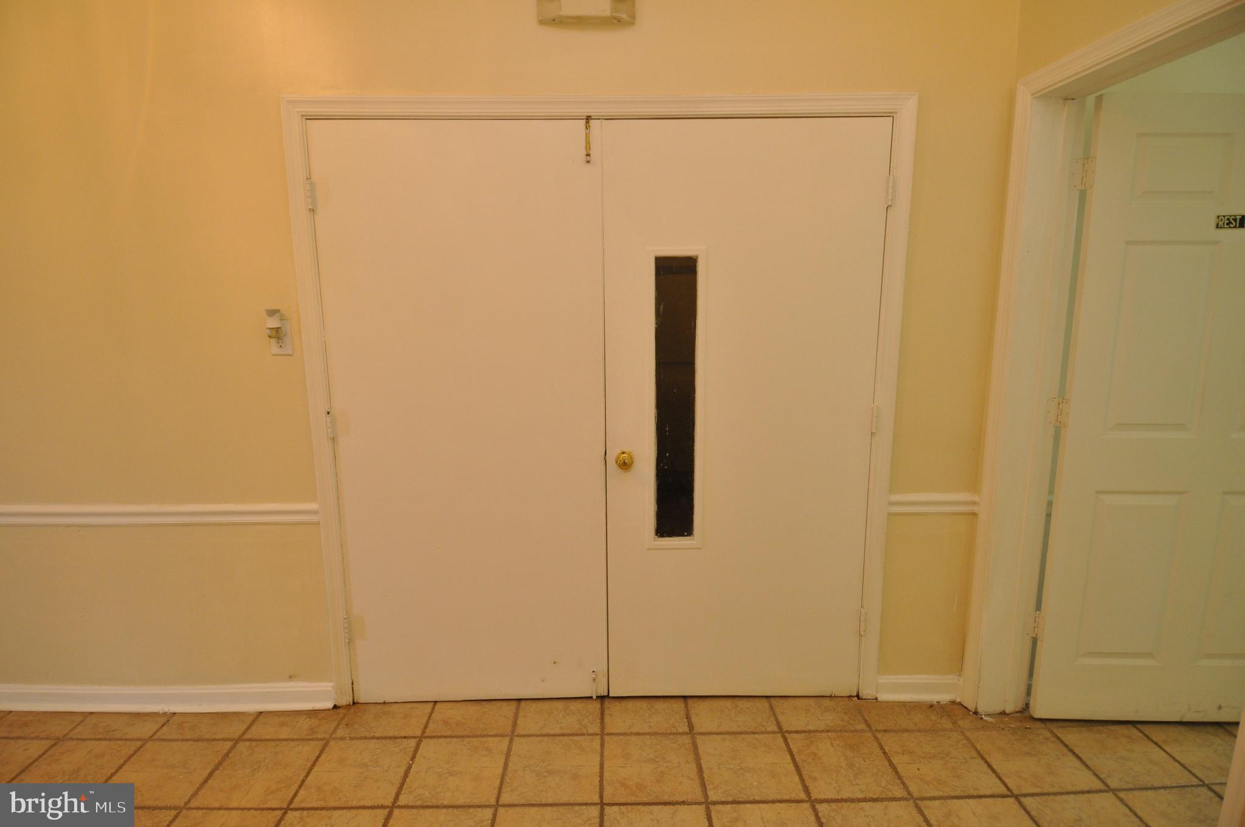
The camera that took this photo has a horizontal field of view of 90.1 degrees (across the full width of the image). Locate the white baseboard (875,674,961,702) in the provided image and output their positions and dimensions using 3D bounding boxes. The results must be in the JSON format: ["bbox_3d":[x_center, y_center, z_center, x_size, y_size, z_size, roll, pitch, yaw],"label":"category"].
[{"bbox_3d":[1.105,1.026,2.314,0.301,0.086,0.016,0,9,-1],"label":"white baseboard"}]

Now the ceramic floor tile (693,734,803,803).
[{"bbox_3d":[0.399,1.129,1.987,0.296,0.010,0.296,0,9,-1],"label":"ceramic floor tile"}]

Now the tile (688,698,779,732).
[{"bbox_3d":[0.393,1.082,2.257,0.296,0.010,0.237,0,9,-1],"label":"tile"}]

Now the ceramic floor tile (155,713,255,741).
[{"bbox_3d":[-1.462,1.106,2.196,0.296,0.010,0.150,0,9,-1],"label":"ceramic floor tile"}]

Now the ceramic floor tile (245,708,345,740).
[{"bbox_3d":[-1.154,1.104,2.201,0.296,0.010,0.156,0,9,-1],"label":"ceramic floor tile"}]

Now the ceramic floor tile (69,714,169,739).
[{"bbox_3d":[-1.767,1.107,2.198,0.296,0.010,0.143,0,9,-1],"label":"ceramic floor tile"}]

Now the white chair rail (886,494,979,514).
[{"bbox_3d":[1.109,0.322,2.217,0.333,0.066,0.025,0,9,-1],"label":"white chair rail"}]

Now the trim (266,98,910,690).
[{"bbox_3d":[-0.057,0.028,2.153,2.019,2.108,0.025,0,9,-1],"label":"trim"}]

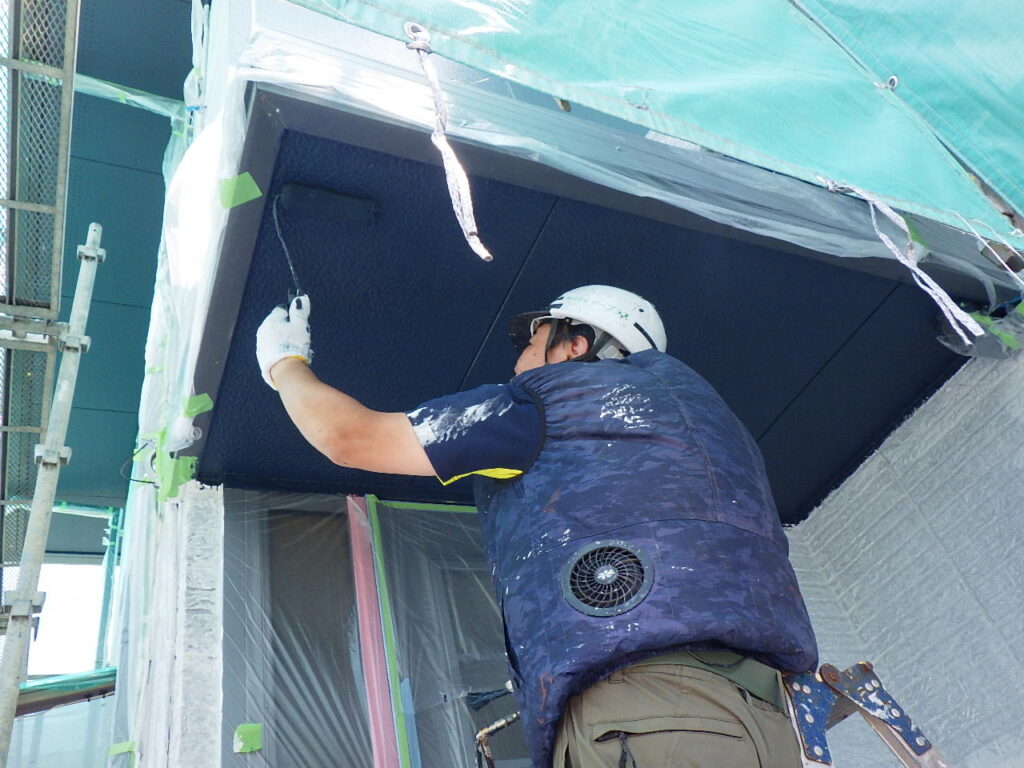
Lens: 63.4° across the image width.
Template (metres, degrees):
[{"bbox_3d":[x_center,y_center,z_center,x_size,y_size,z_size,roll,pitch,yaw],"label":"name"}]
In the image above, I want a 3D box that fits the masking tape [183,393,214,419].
[{"bbox_3d":[-0.647,0.045,1.710,0.063,0.012,0.052,-16,-41,-1],"label":"masking tape"}]

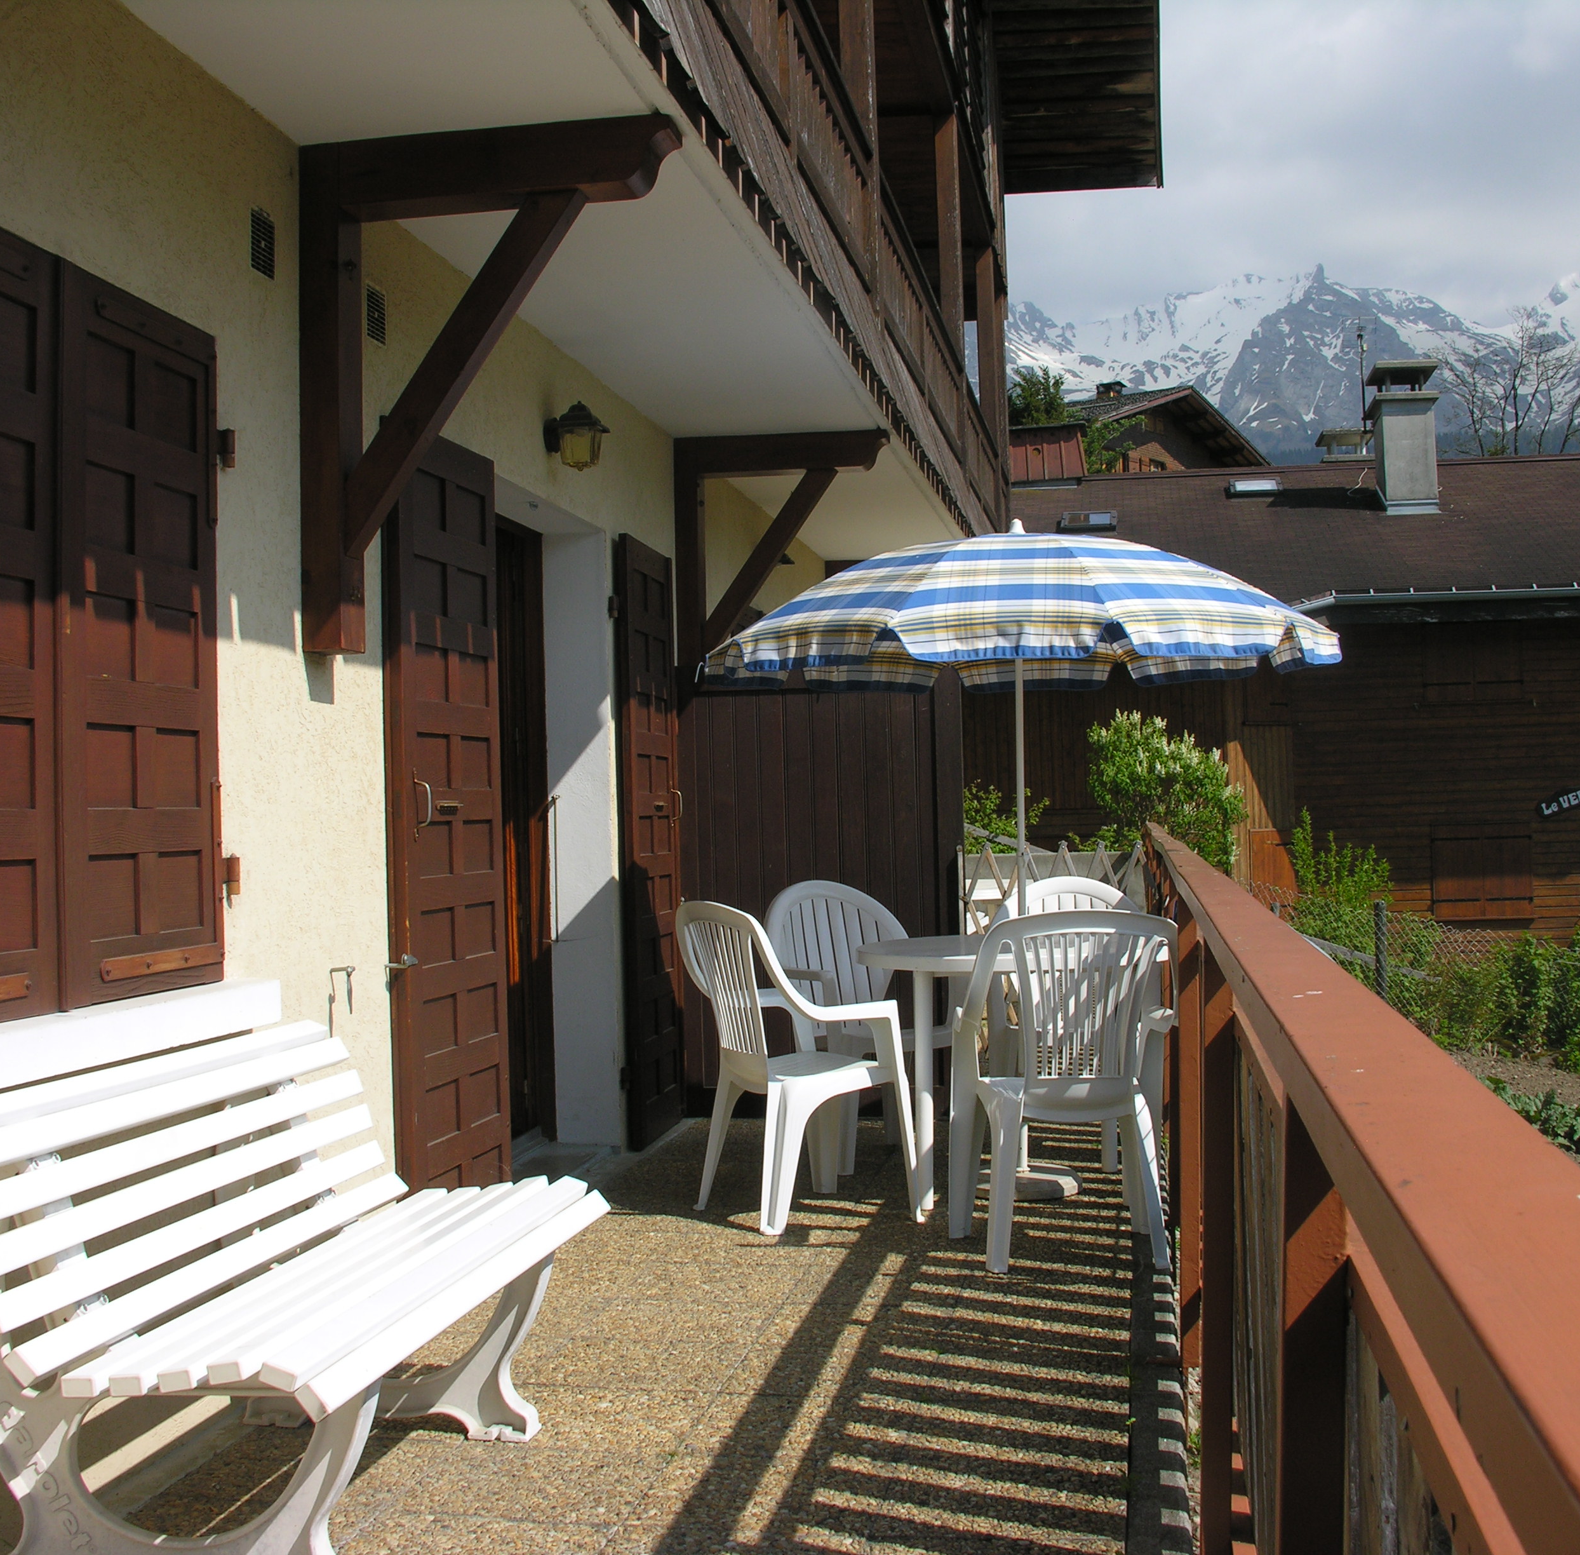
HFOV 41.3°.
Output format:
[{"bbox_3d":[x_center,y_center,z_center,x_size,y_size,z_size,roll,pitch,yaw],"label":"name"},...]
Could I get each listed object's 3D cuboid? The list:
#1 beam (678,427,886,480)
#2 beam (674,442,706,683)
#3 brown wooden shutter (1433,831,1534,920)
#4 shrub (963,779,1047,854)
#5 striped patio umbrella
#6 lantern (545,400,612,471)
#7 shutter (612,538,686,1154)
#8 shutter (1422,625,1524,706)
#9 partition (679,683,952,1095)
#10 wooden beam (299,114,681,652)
[{"bbox_3d":[-0.026,-1.240,8.064,0.830,0.150,0.140,-1,-1,10],"label":"beam"},{"bbox_3d":[-0.385,-0.797,8.115,0.090,1.030,0.140,-1,-1,10],"label":"beam"},{"bbox_3d":[8.433,1.182,25.500,1.220,1.120,0.060,-1,-1,10],"label":"brown wooden shutter"},{"bbox_3d":[1.675,0.427,17.000,1.000,1.050,0.950,-1,-1,10],"label":"shrub"},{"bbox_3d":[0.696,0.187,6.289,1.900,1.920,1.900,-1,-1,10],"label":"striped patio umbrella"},{"bbox_3d":[-0.639,-0.986,6.356,0.180,0.210,0.155,-1,-1,10],"label":"lantern"},{"bbox_3d":[-0.492,0.221,7.416,0.040,2.080,0.740,-1,-1,10],"label":"shutter"},{"bbox_3d":[8.325,-1.448,25.500,1.200,1.080,0.060,-1,-1,10],"label":"shutter"},{"bbox_3d":[0.115,0.445,7.943,1.070,1.650,0.080,-1,-1,10],"label":"partition"},{"bbox_3d":[-0.620,-0.821,4.473,0.835,1.085,0.130,-1,-1,10],"label":"wooden beam"}]

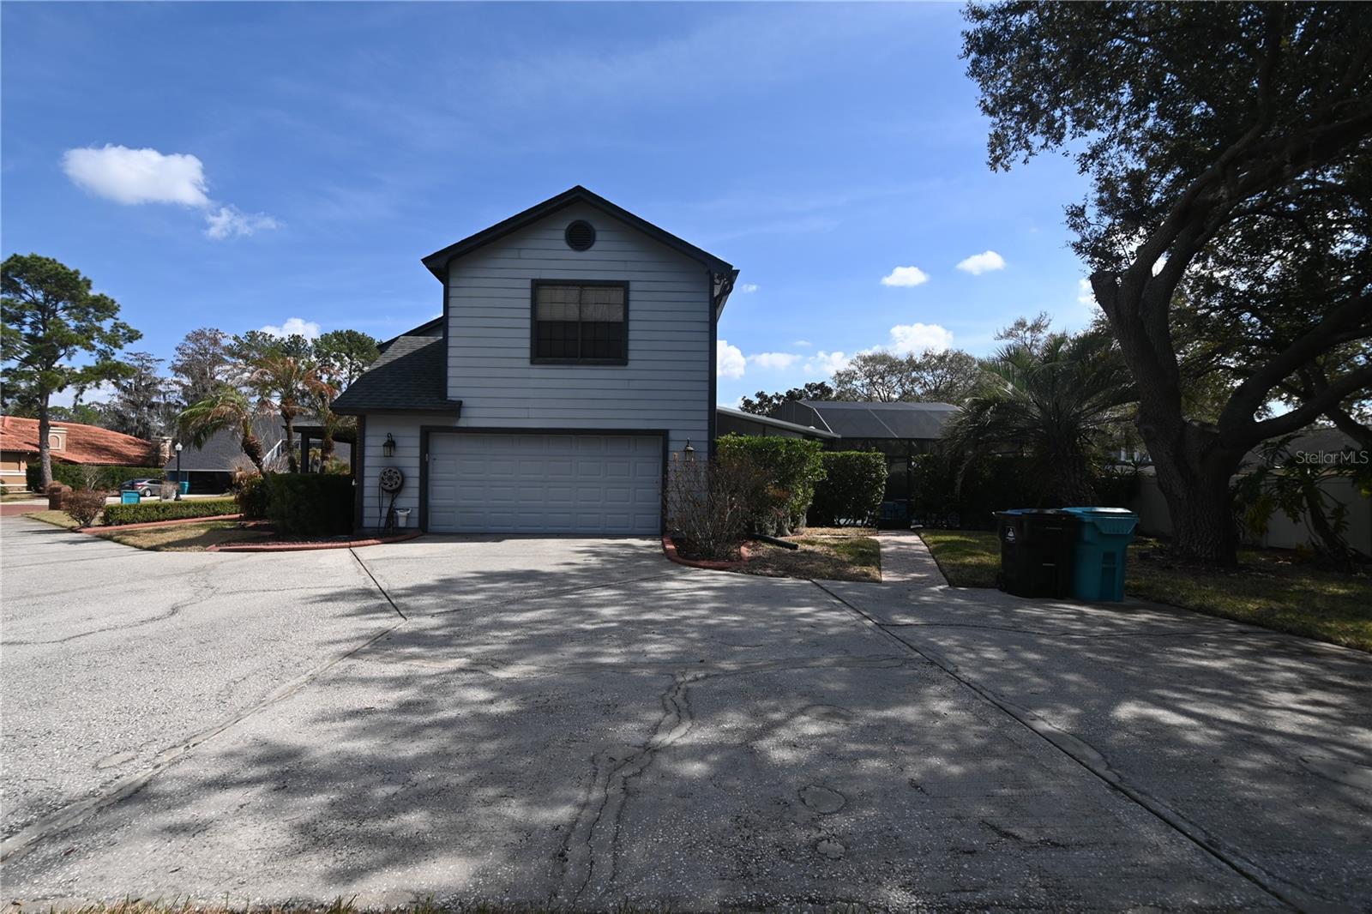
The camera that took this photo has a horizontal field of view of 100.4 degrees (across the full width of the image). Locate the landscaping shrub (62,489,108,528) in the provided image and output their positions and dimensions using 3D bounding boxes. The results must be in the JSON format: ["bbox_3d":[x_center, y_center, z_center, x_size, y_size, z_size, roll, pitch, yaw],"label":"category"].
[{"bbox_3d":[-17.100,1.460,16.300,1.050,1.100,1.050,1,-2,2],"label":"landscaping shrub"}]

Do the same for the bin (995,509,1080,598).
[{"bbox_3d":[4.430,1.185,7.300,0.670,1.060,0.820,1,-1,2],"label":"bin"}]

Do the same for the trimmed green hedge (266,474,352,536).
[{"bbox_3d":[-7.600,0.928,11.800,1.500,1.220,1.100,1,-1,-2],"label":"trimmed green hedge"}]

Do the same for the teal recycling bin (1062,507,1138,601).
[{"bbox_3d":[4.870,1.170,6.970,0.660,1.090,0.830,1,-2,-11],"label":"teal recycling bin"}]

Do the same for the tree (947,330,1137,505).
[{"bbox_3d":[8.400,-0.480,13.000,4.100,4.700,4.100,1,-2,2],"label":"tree"}]

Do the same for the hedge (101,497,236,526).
[{"bbox_3d":[-13.750,1.441,15.400,0.650,0.500,2.700,0,-1,27],"label":"hedge"}]

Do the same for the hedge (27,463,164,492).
[{"bbox_3d":[-52.600,1.938,51.000,9.200,2.500,1.500,1,-1,-16],"label":"hedge"}]

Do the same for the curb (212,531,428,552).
[{"bbox_3d":[-6.600,1.524,10.600,2.400,0.130,2.500,1,-1,-2],"label":"curb"}]

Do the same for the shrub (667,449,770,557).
[{"bbox_3d":[0.520,0.810,9.800,1.700,1.800,1.600,1,-2,2],"label":"shrub"}]

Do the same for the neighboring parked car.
[{"bbox_3d":[-45.000,2.547,48.000,1.820,1.450,4.600,1,-1,-12],"label":"neighboring parked car"}]

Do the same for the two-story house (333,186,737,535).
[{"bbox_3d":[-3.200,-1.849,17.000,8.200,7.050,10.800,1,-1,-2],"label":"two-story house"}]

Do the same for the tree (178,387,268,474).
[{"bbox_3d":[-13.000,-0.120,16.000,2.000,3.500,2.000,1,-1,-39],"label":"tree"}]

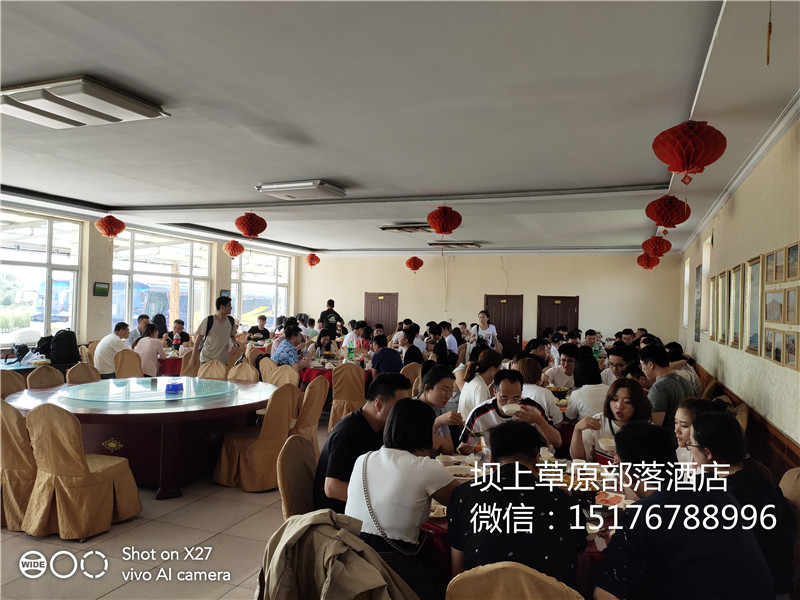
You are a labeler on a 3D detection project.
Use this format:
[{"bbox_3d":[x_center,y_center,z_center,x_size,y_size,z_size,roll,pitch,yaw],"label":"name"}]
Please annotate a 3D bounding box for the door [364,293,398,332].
[{"bbox_3d":[-0.533,0.835,14.391,0.970,2.020,0.100,1,-1,24],"label":"door"}]

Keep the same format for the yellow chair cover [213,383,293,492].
[{"bbox_3d":[-1.323,1.242,5.071,0.600,0.940,0.460,2,0,19],"label":"yellow chair cover"}]

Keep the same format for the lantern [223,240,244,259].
[{"bbox_3d":[-3.571,-1.087,11.400,0.440,0.380,0.440,1,-1,24],"label":"lantern"}]

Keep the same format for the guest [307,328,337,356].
[{"bbox_3d":[-1.250,1.116,8.800,0.520,1.240,0.750,2,-1,-6],"label":"guest"}]

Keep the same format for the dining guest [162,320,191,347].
[{"bbox_3d":[-3.751,1.000,9.000,0.550,1.290,0.780,2,-1,-12],"label":"dining guest"}]

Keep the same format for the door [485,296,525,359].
[{"bbox_3d":[2.644,0.926,13.656,0.982,2.093,0.120,2,-1,24],"label":"door"}]

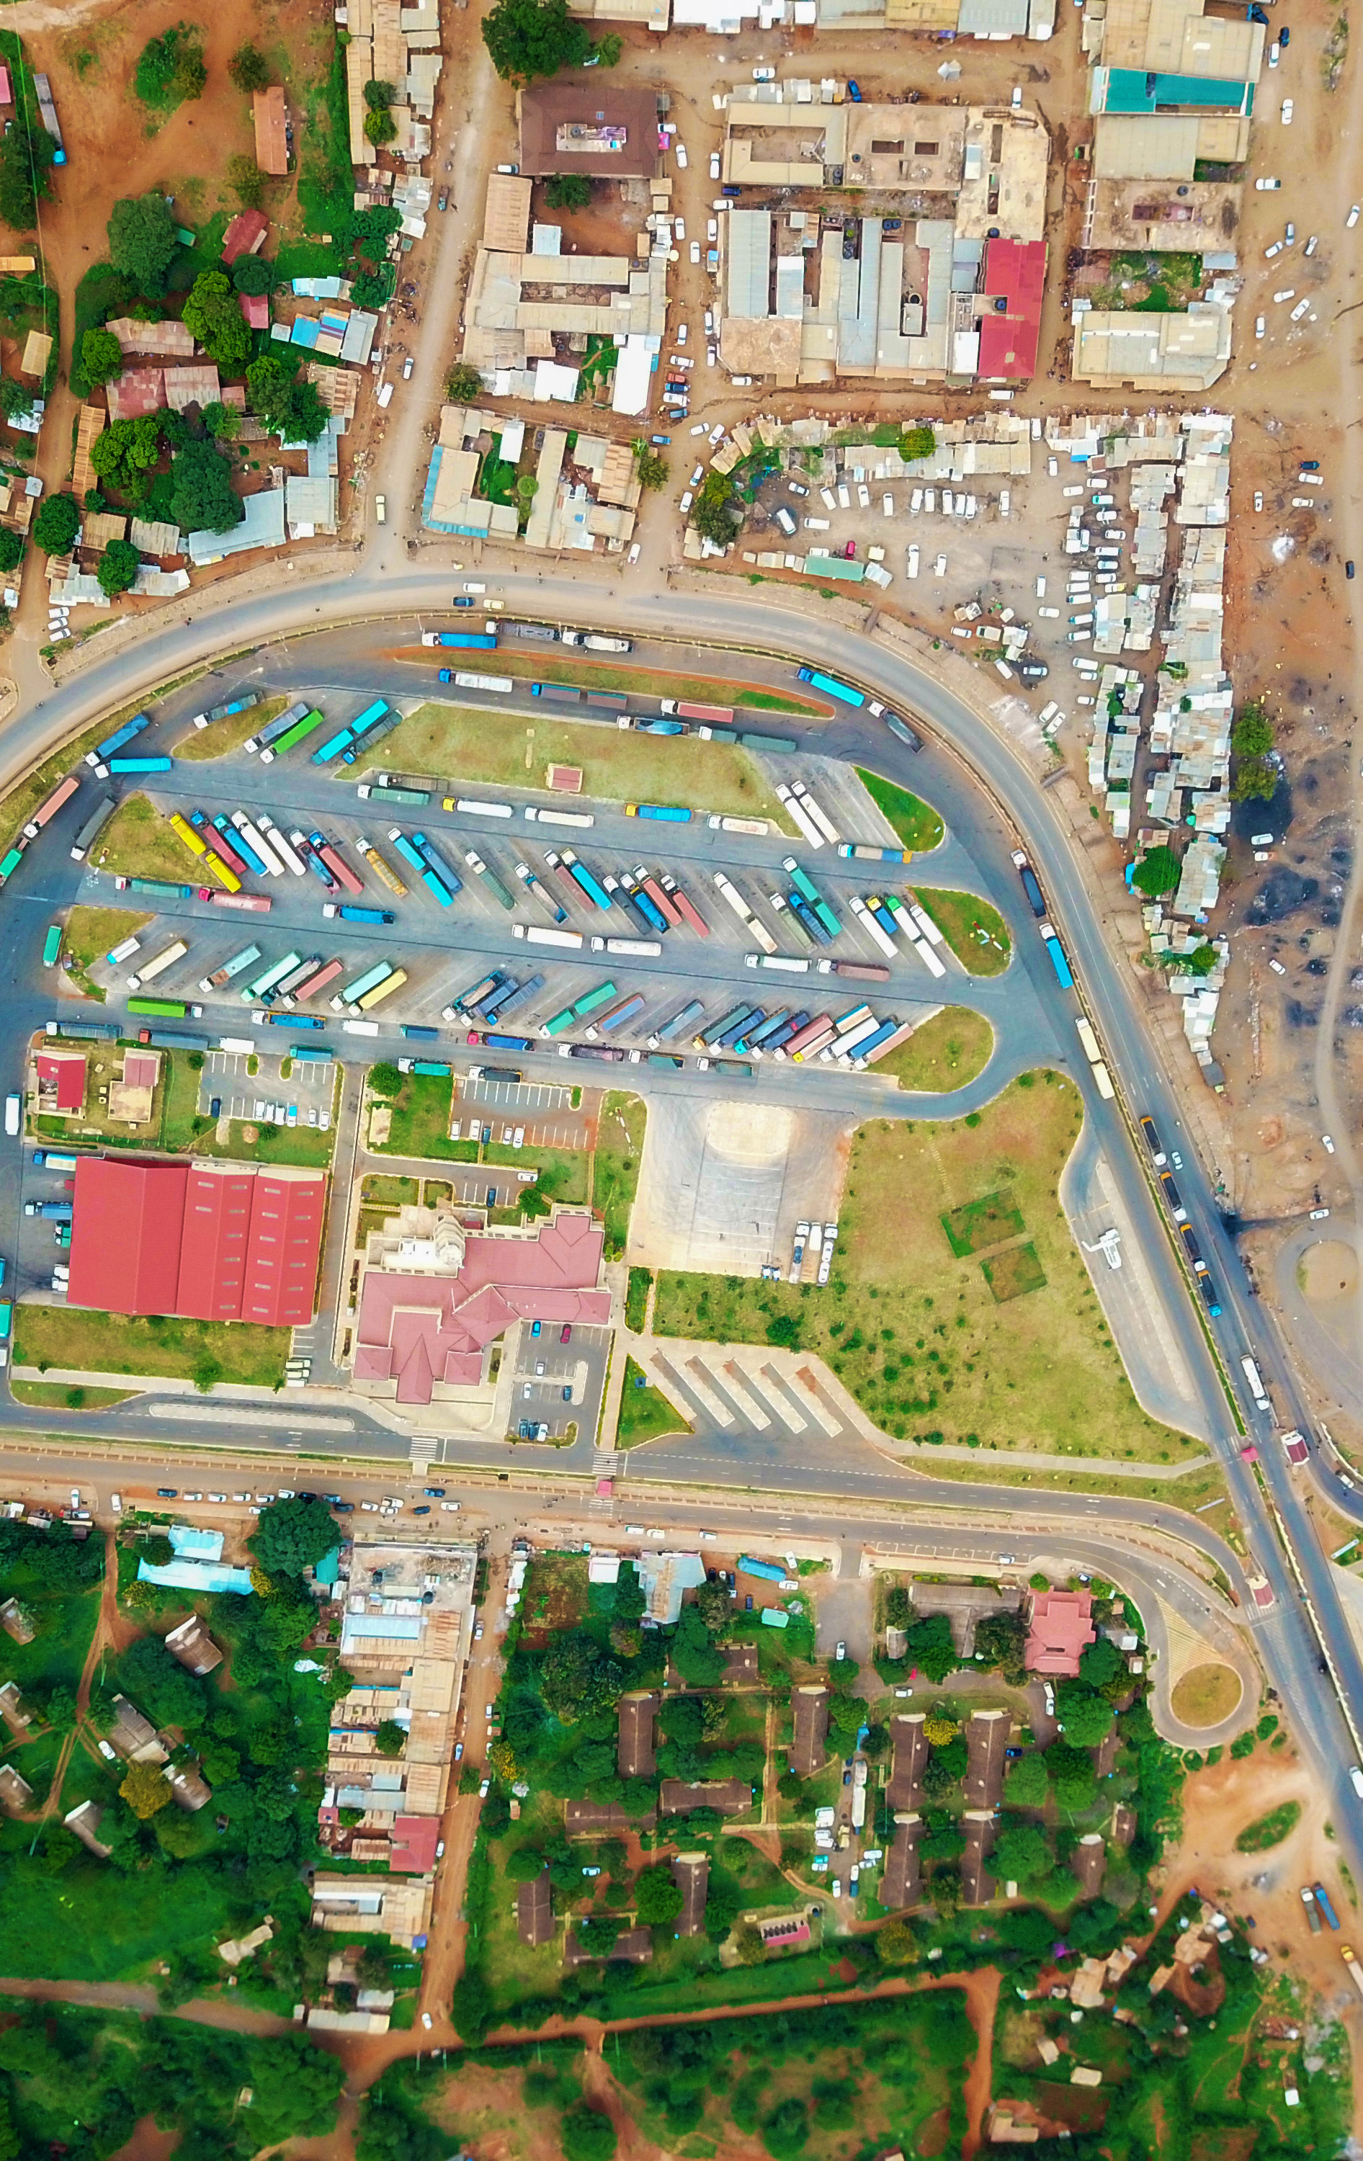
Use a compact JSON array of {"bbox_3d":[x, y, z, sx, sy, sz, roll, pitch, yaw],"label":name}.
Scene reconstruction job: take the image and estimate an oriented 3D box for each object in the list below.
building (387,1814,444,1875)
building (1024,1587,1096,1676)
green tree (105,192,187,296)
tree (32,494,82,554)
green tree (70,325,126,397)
[{"bbox_3d":[-71.850,206.130,584.390,11.470,5.500,16.990,6,108,-9],"label":"building"},{"bbox_3d":[103.000,149.660,586.160,19.480,6.000,28.960,-3,109,-6],"label":"building"},{"bbox_3d":[-110.026,-172.207,445.567,15.652,12.500,18.850,0,107,-6],"label":"green tree"},{"bbox_3d":[-132.835,-118.523,461.587,9.827,9.500,12.823,0,107,-6],"label":"tree"},{"bbox_3d":[-122.004,-150.511,452.939,11.278,9.000,13.433,0,107,-6],"label":"green tree"}]

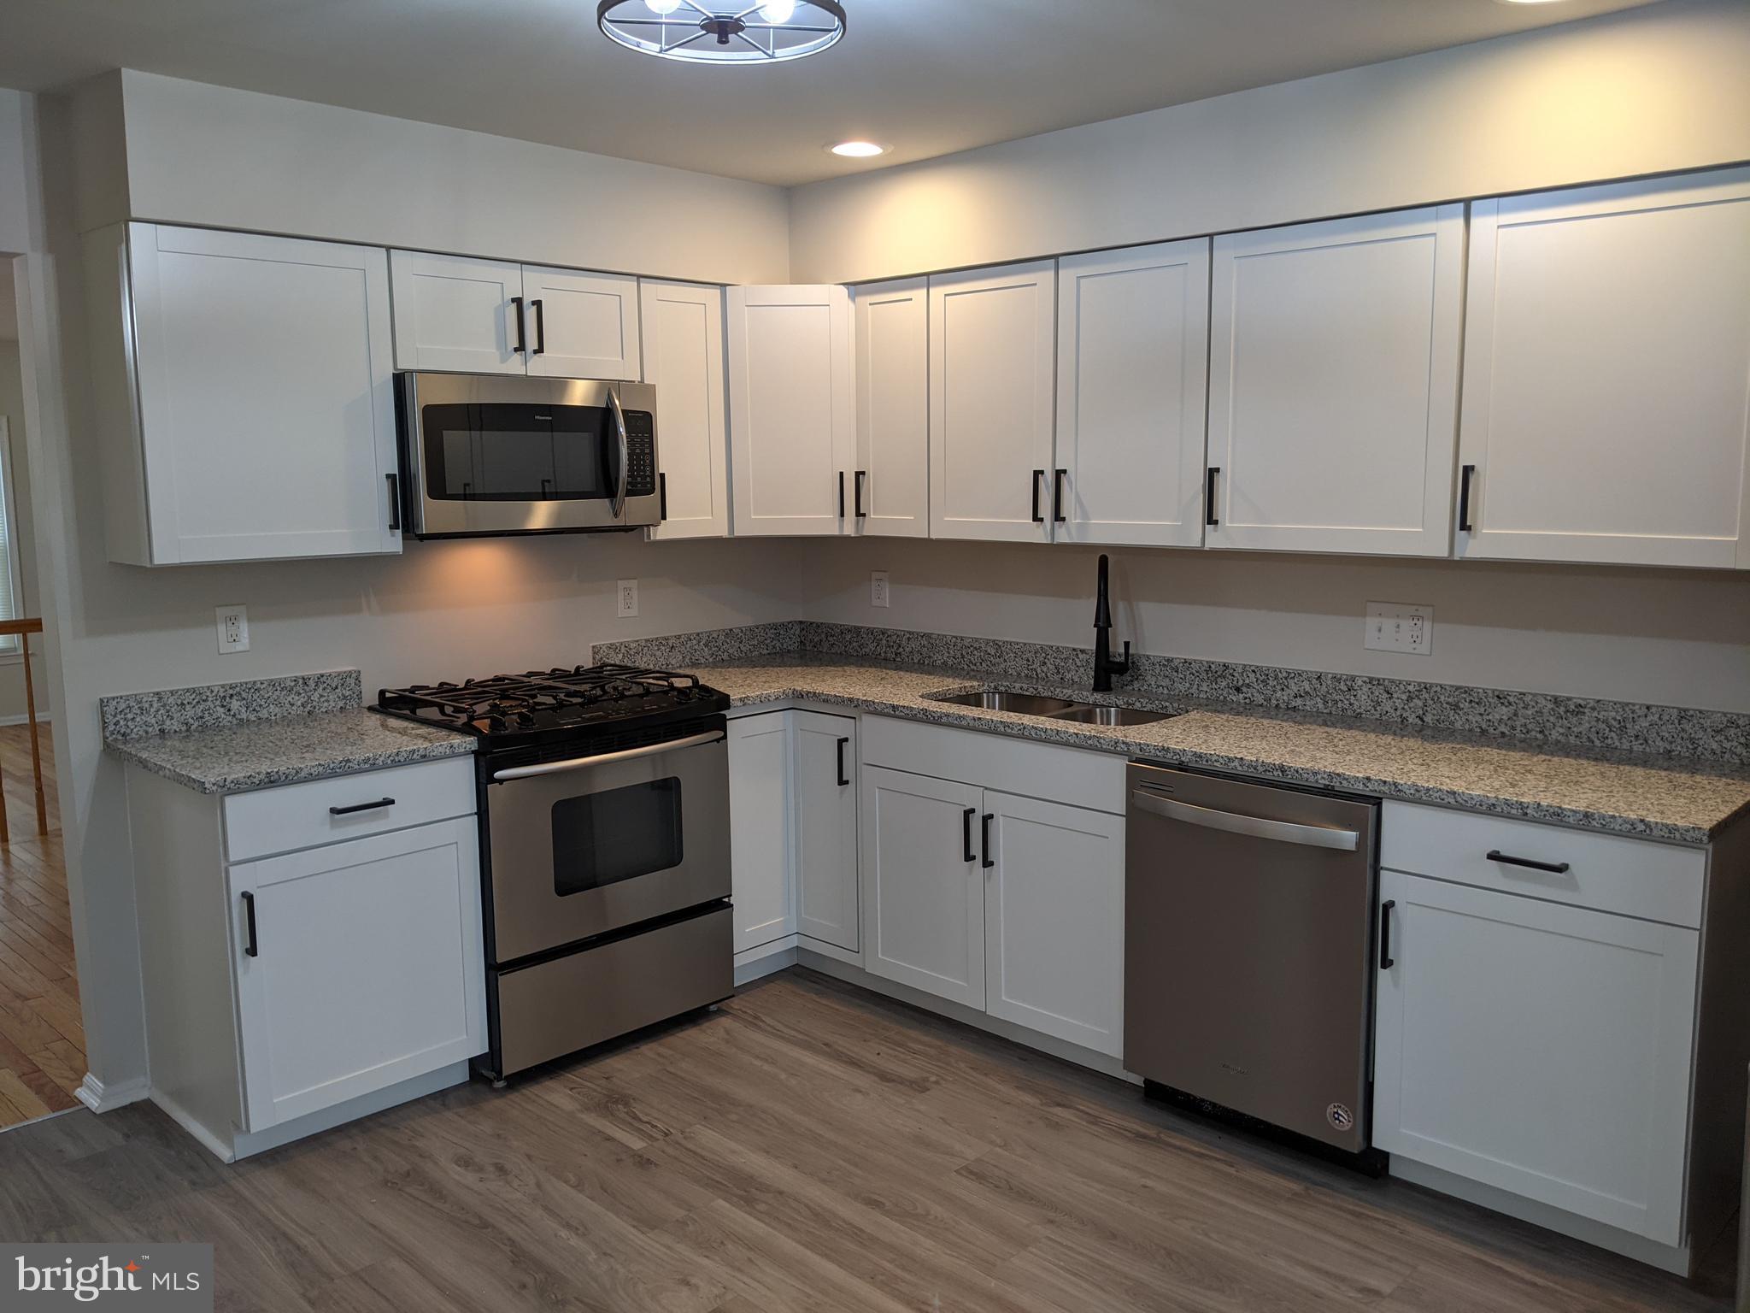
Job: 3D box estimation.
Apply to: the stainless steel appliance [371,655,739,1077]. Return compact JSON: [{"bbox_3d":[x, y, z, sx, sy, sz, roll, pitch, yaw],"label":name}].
[{"bbox_3d":[-0.897,0.570,3.876,0.680,0.962,0.768,7,11,44],"label":"stainless steel appliance"}]

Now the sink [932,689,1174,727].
[{"bbox_3d":[0.499,0.251,3.828,0.790,0.200,0.425,7,11,44],"label":"sink"}]

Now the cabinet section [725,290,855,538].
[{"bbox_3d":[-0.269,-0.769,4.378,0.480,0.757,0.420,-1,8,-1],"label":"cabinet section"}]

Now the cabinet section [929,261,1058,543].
[{"bbox_3d":[0.433,-0.715,3.926,0.455,0.757,0.327,7,11,44],"label":"cabinet section"}]

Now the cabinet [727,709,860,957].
[{"bbox_3d":[-0.252,0.501,4.425,0.900,0.800,0.900,7,11,44],"label":"cabinet"}]

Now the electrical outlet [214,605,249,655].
[{"bbox_3d":[-1.655,-0.070,3.523,0.008,0.123,0.077,7,11,44],"label":"electrical outlet"}]

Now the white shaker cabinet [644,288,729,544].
[{"bbox_3d":[-0.685,-0.749,4.214,0.325,0.761,0.305,7,11,44],"label":"white shaker cabinet"}]

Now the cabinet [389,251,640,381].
[{"bbox_3d":[-1.058,-0.922,3.805,0.325,0.305,0.762,7,11,44],"label":"cabinet"}]

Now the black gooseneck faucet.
[{"bbox_3d":[0.672,-0.087,3.868,0.107,0.403,0.240,1,8,9],"label":"black gooseneck faucet"}]

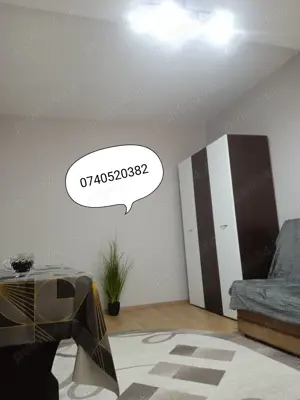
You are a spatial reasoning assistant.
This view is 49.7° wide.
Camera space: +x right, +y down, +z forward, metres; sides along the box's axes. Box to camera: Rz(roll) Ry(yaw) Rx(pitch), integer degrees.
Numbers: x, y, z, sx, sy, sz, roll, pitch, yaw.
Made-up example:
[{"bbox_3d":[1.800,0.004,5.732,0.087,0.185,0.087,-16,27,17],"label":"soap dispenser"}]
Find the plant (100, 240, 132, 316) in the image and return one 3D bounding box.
[{"bbox_3d":[-0.436,0.935,3.930,0.340,0.880,0.330,-2,-8,-19],"label":"plant"}]

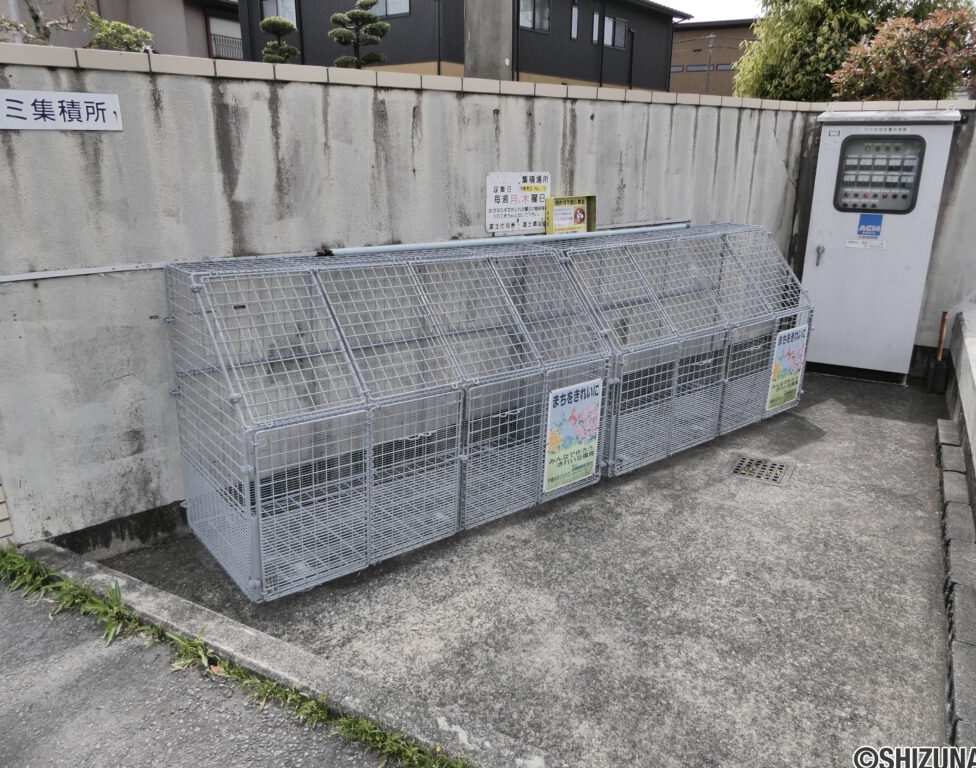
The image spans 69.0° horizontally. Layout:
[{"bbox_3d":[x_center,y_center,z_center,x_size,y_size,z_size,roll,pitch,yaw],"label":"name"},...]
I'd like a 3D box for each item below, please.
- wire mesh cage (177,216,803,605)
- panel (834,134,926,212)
[{"bbox_3d":[0.397,-0.155,3.718,3.670,1.150,0.720,-14,22,-36],"label":"wire mesh cage"},{"bbox_3d":[2.740,-1.465,4.981,0.502,0.528,0.050,8,20,24],"label":"panel"}]

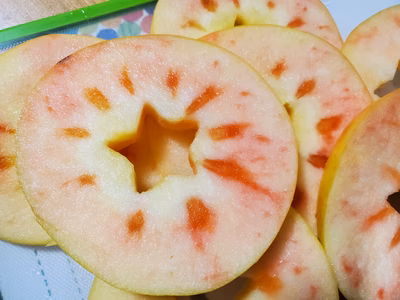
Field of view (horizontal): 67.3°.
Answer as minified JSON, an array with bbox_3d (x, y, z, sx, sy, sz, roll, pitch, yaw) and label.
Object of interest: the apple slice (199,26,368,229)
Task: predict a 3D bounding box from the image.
[{"bbox_3d":[0.022,-0.005,0.109,0.082,0.010,0.082,0,78,1],"label":"apple slice"}]

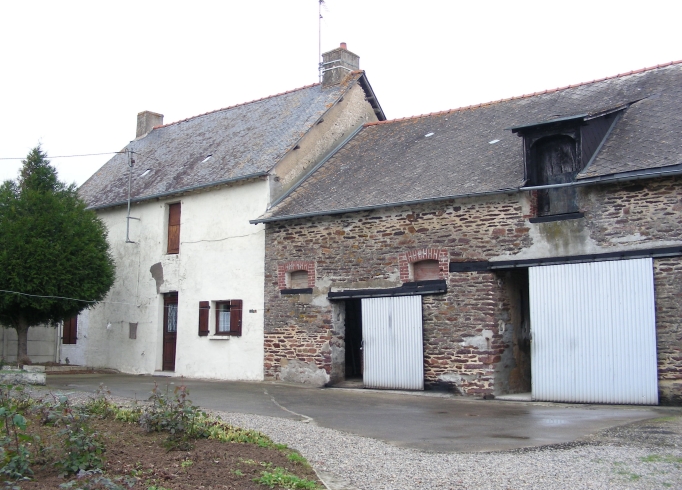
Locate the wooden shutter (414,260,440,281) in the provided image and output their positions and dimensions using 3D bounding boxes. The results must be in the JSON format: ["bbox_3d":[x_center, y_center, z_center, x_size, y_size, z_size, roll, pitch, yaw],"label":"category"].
[{"bbox_3d":[1.909,0.574,16.720,0.700,0.480,0.120,-5,-10,34],"label":"wooden shutter"}]

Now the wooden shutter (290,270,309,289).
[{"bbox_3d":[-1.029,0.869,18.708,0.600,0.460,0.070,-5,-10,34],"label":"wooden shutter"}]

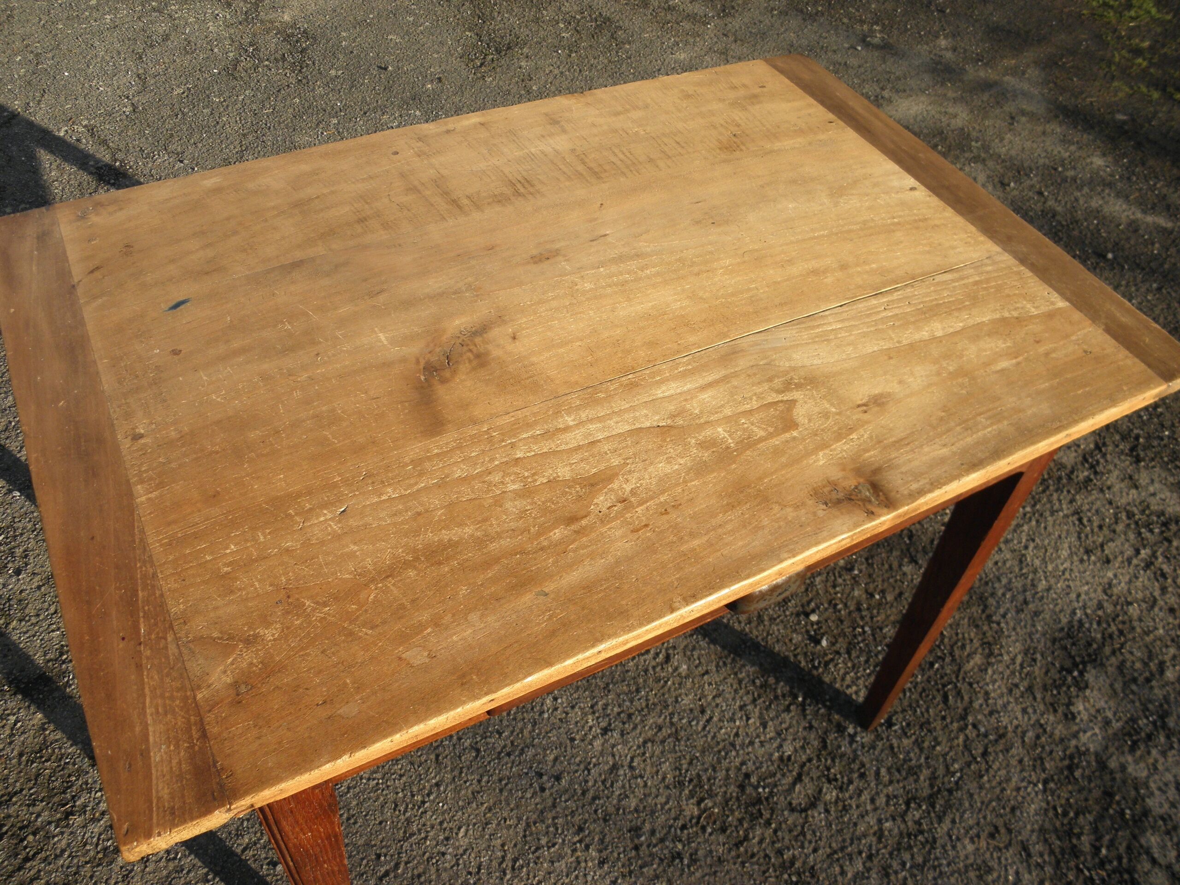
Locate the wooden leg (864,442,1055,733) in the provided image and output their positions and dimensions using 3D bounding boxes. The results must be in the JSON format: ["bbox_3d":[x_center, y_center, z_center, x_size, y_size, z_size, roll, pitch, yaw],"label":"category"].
[{"bbox_3d":[0.426,0.162,1.150,0.055,0.723,0.058,-20,53,-22],"label":"wooden leg"}]

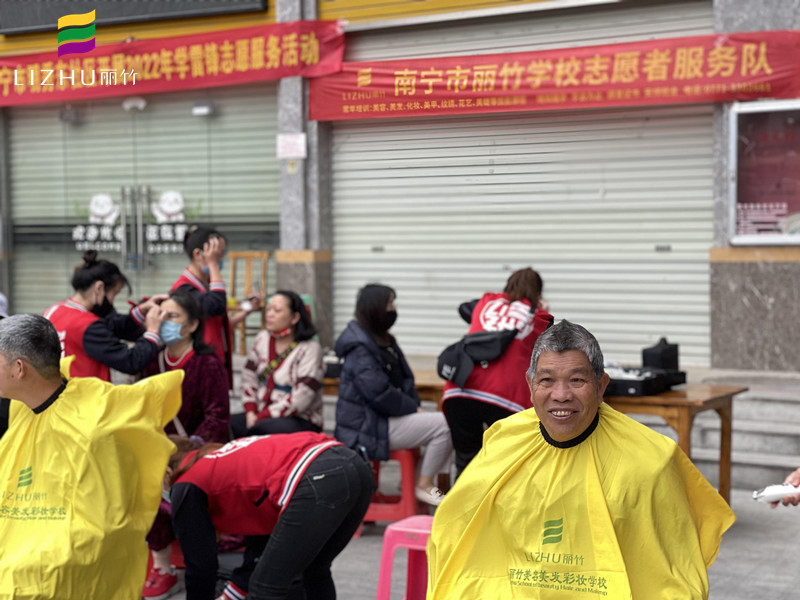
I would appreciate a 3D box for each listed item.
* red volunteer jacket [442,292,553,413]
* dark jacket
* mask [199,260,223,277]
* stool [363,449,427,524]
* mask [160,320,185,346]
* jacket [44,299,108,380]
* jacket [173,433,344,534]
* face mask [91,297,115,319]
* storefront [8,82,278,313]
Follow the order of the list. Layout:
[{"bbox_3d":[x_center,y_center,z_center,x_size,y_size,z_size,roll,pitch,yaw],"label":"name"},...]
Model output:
[{"bbox_3d":[0.484,0.251,7.200,0.480,0.570,0.360,1,-23,20],"label":"red volunteer jacket"},{"bbox_3d":[-0.123,0.479,7.750,0.410,0.690,0.480,5,3,11],"label":"dark jacket"},{"bbox_3d":[-1.030,-0.189,8.100,0.080,0.115,0.140,16,6,14],"label":"mask"},{"bbox_3d":[-0.050,0.981,7.749,0.340,0.460,0.340,0,2,12],"label":"stool"},{"bbox_3d":[-1.000,0.147,6.500,0.080,0.115,0.140,18,-11,-43],"label":"mask"},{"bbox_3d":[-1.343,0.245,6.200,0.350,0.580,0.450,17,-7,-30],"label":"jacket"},{"bbox_3d":[-0.497,0.642,5.200,0.560,0.340,0.420,-11,-4,35],"label":"jacket"},{"bbox_3d":[-1.255,0.030,6.250,0.080,0.115,0.140,25,-6,-18],"label":"face mask"},{"bbox_3d":[-2.435,-0.832,13.653,3.200,2.500,0.250,1,3,32],"label":"storefront"}]

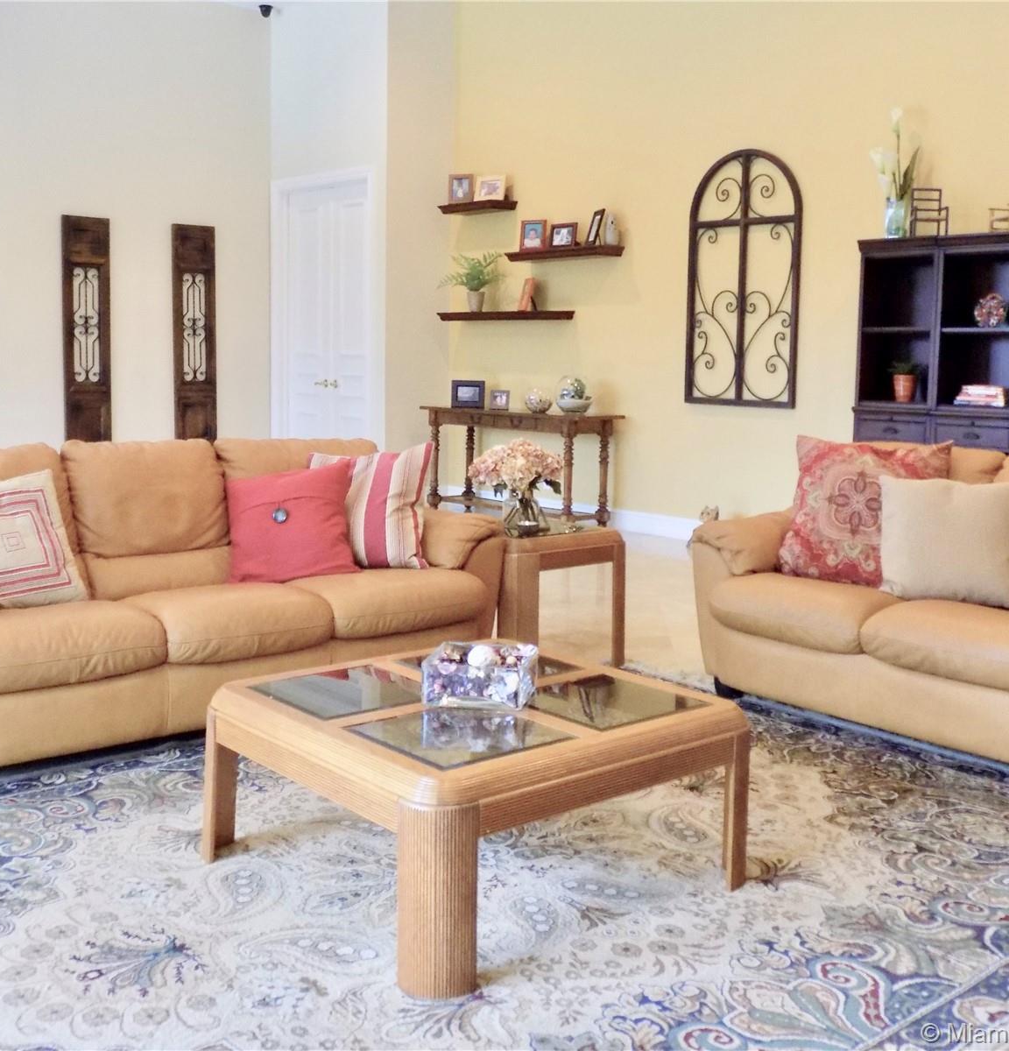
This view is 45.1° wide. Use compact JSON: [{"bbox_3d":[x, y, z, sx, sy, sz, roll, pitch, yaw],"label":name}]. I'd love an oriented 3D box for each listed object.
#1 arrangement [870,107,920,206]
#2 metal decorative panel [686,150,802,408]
[{"bbox_3d":[2.156,-2.035,6.708,0.190,0.550,0.225,-6,10,-43],"label":"arrangement"},{"bbox_3d":[1.512,-1.563,7.718,0.035,1.604,0.866,-6,10,-43],"label":"metal decorative panel"}]

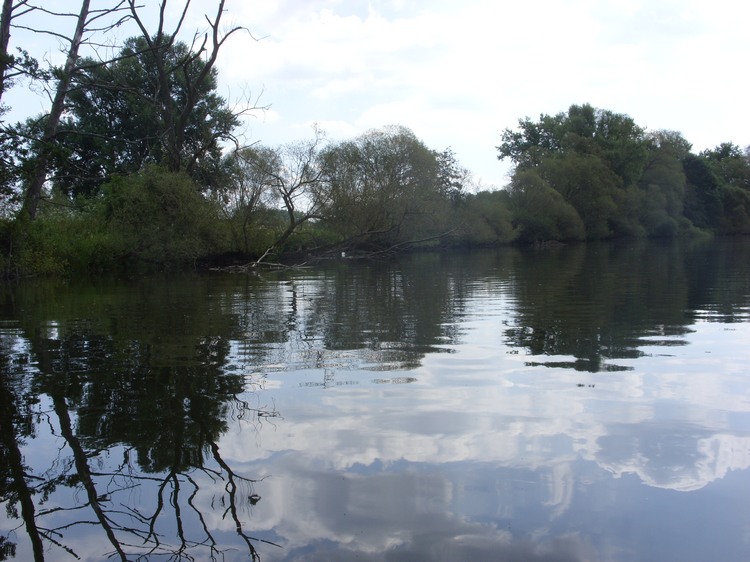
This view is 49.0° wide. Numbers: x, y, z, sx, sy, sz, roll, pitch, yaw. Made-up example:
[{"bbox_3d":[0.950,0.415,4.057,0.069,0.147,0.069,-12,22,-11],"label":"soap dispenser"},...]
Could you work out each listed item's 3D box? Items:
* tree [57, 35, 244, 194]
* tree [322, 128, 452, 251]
[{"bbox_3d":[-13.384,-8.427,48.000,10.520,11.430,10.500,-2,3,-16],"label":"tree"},{"bbox_3d":[0.699,-5.114,46.000,7.260,6.900,7.000,-1,3,1],"label":"tree"}]

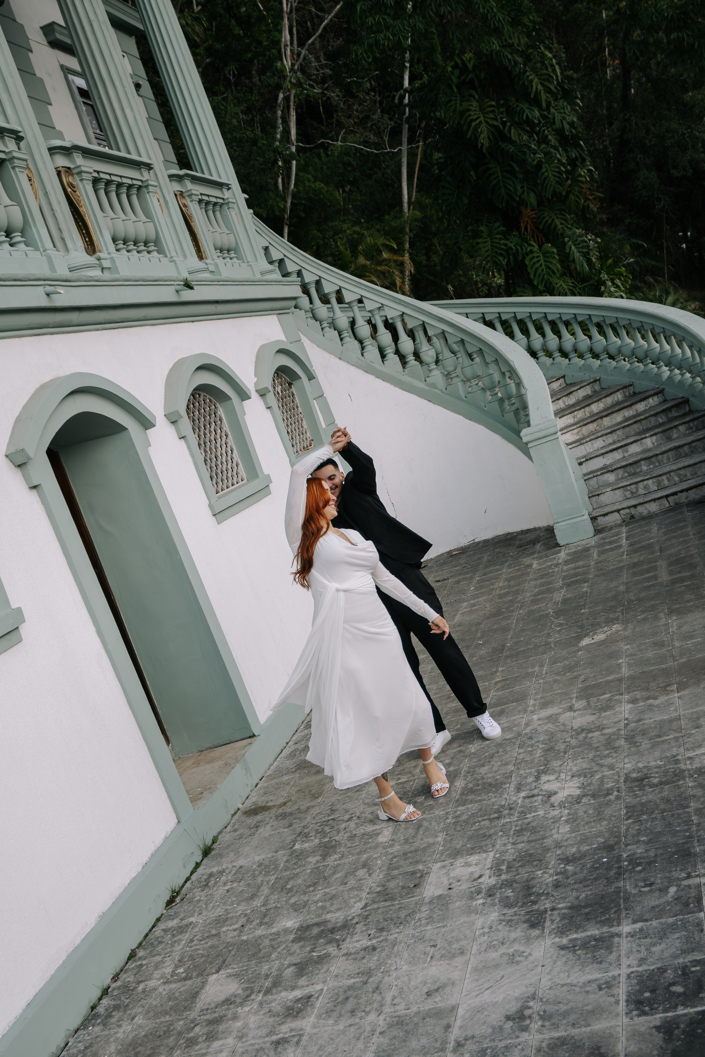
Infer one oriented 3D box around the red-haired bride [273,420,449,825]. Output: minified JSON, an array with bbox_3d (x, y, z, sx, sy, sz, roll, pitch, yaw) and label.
[{"bbox_3d":[-0.026,0.470,5.322,0.830,1.780,0.570,-14,9,39],"label":"red-haired bride"}]

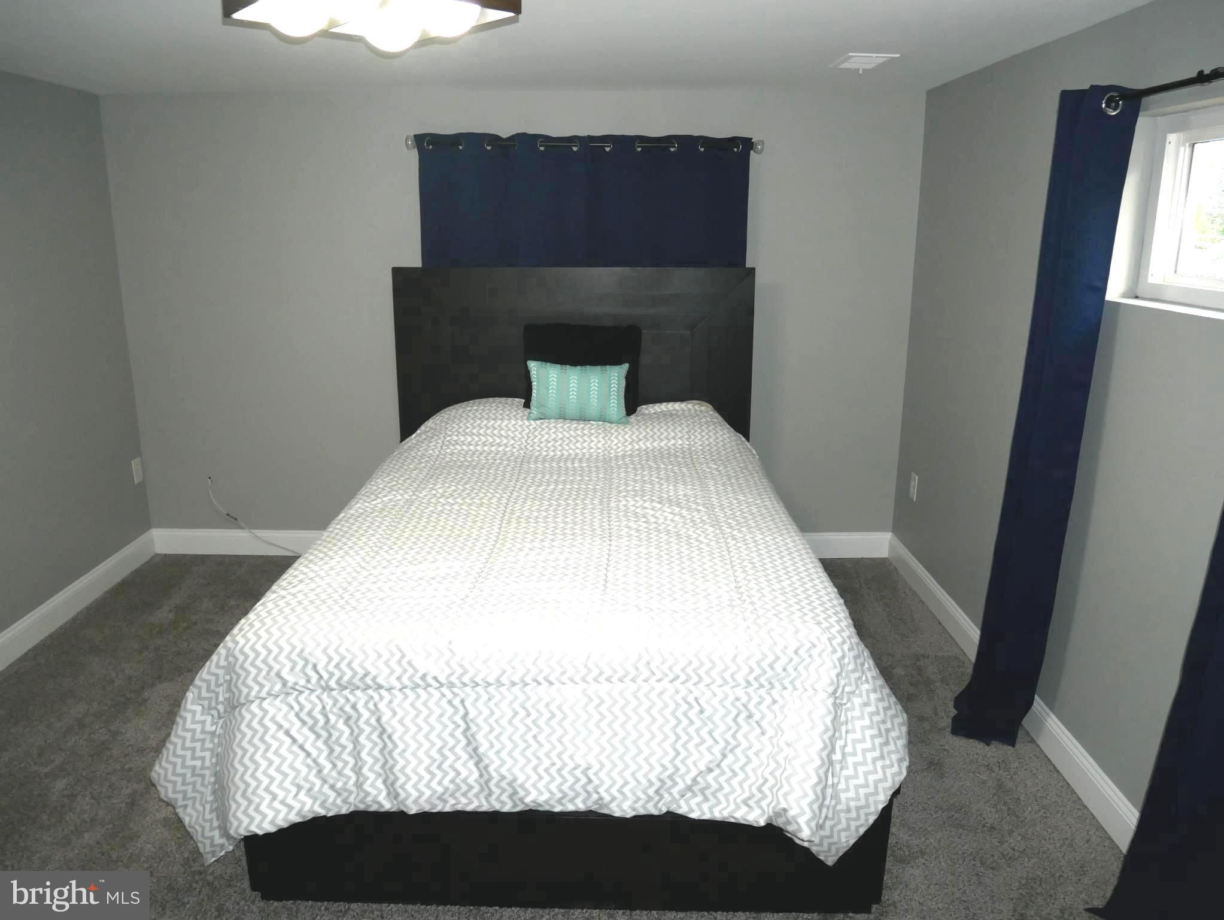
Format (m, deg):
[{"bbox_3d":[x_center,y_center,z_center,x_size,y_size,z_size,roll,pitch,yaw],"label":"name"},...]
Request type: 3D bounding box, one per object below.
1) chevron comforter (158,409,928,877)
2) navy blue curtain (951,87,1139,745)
[{"bbox_3d":[-0.194,0.347,2.865,1.840,0.720,2.130,0,15,0],"label":"chevron comforter"},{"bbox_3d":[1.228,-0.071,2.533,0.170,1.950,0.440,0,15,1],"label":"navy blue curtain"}]

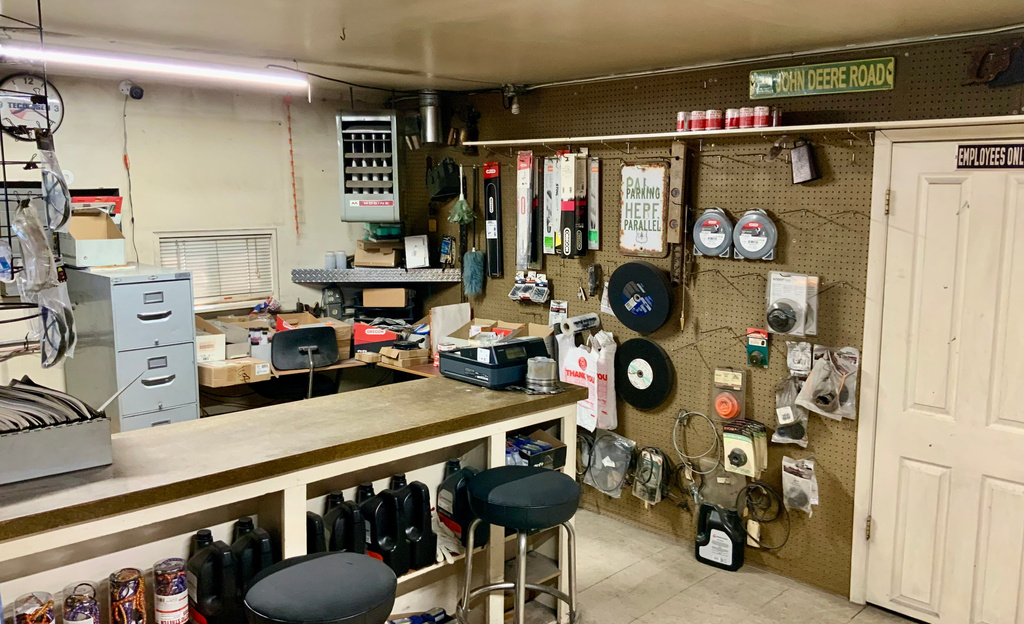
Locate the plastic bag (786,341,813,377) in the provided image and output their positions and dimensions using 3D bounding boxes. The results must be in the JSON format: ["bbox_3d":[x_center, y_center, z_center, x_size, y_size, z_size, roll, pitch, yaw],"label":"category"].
[{"bbox_3d":[1.185,0.193,3.541,0.085,0.134,0.040,7,10,44],"label":"plastic bag"}]

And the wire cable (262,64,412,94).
[{"bbox_3d":[-0.822,-1.121,4.181,0.780,0.080,0.040,-6,10,-38],"label":"wire cable"}]

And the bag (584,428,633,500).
[{"bbox_3d":[0.482,0.773,4.371,0.060,0.320,0.300,-7,11,-44],"label":"bag"}]

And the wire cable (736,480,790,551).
[{"bbox_3d":[1.097,0.888,3.751,0.060,0.275,0.240,-7,11,-44],"label":"wire cable"}]

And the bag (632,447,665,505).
[{"bbox_3d":[0.653,0.783,4.107,0.130,0.246,0.070,7,10,44],"label":"bag"}]

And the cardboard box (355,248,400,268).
[{"bbox_3d":[-0.826,-0.339,5.308,0.235,0.115,0.210,0,8,-4],"label":"cardboard box"}]

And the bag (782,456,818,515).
[{"bbox_3d":[1.192,0.719,3.545,0.115,0.214,0.060,7,10,44],"label":"bag"}]

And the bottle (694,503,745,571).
[{"bbox_3d":[0.941,0.992,3.859,0.190,0.270,0.116,7,10,44],"label":"bottle"}]

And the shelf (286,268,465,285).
[{"bbox_3d":[-0.800,-0.246,5.312,1.000,0.077,0.480,0,7,1],"label":"shelf"}]

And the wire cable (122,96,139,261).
[{"bbox_3d":[-1.933,-0.668,4.350,0.055,0.830,0.025,-7,11,-44],"label":"wire cable"}]

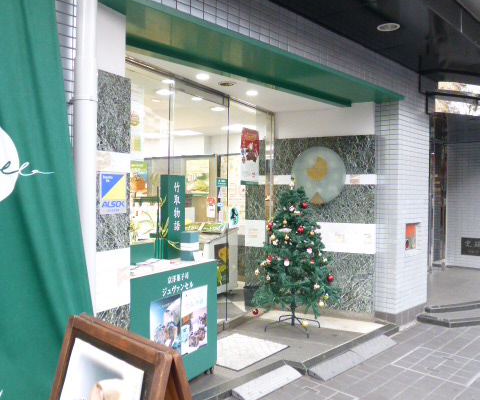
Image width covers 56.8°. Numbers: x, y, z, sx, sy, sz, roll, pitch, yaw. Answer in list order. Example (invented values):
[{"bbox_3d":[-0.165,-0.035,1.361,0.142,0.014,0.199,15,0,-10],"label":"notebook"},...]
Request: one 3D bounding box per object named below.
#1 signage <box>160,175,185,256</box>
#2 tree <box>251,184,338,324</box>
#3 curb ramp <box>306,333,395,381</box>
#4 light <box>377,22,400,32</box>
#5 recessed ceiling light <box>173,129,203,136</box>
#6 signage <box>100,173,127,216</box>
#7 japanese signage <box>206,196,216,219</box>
[{"bbox_3d":[-0.516,0.134,3.440,0.080,0.636,0.186,1,1,35],"label":"signage"},{"bbox_3d":[0.537,0.548,4.423,0.864,1.484,0.844,0,1,0],"label":"tree"},{"bbox_3d":[1.007,1.331,3.810,0.159,0.046,1.182,1,1,44],"label":"curb ramp"},{"bbox_3d":[1.191,-1.391,3.546,0.184,0.040,0.184,0,1,0],"label":"light"},{"bbox_3d":[-0.827,-1.060,6.987,0.407,0.050,0.427,1,1,44],"label":"recessed ceiling light"},{"bbox_3d":[-0.701,-0.036,2.479,0.015,0.228,0.164,1,1,44],"label":"signage"},{"bbox_3d":[-0.270,0.073,4.208,0.010,0.204,0.099,1,1,44],"label":"japanese signage"}]

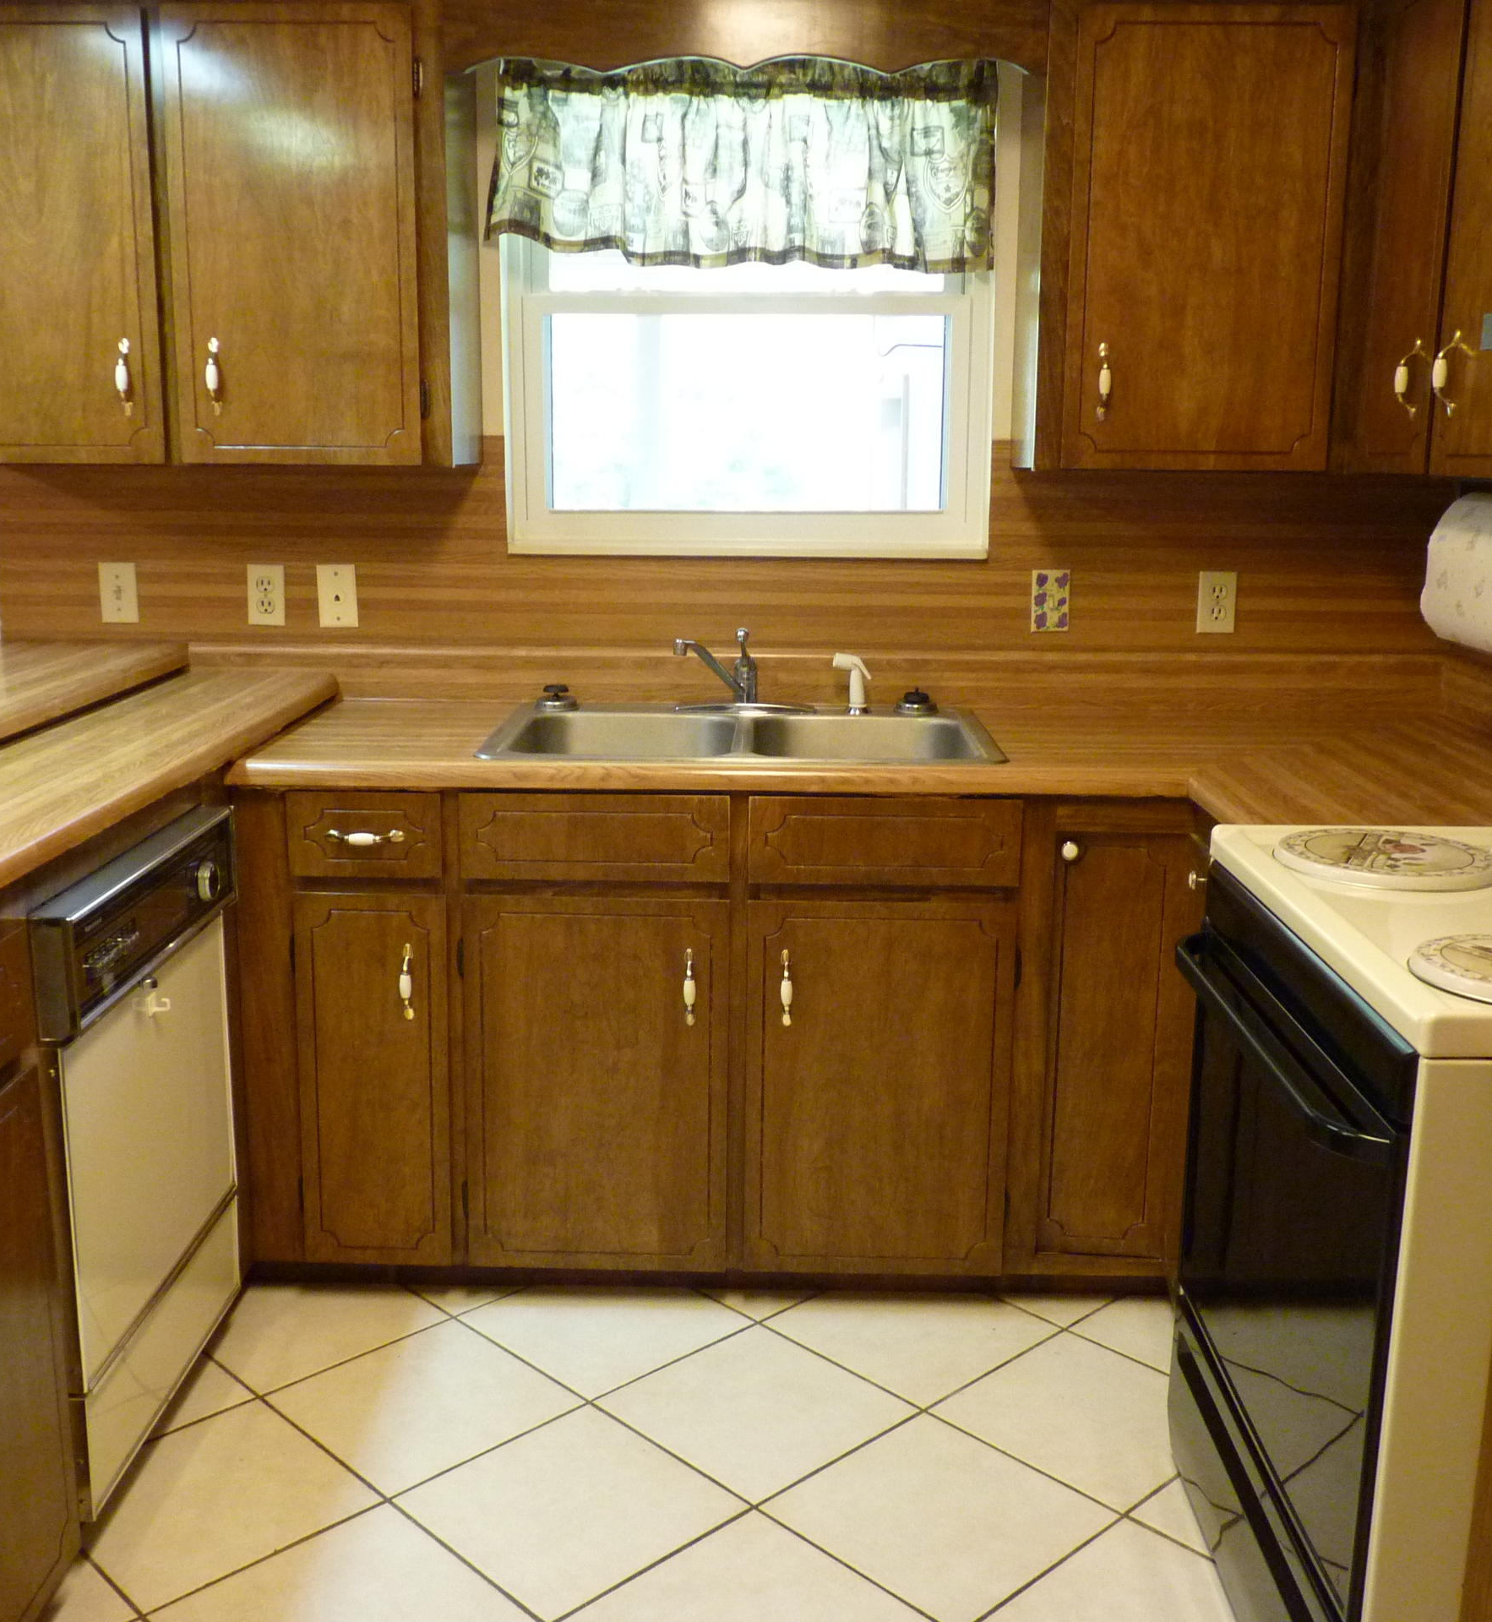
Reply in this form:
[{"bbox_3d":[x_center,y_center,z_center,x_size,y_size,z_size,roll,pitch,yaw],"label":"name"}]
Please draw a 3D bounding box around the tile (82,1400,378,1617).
[{"bbox_3d":[-0.722,0.923,2.259,0.342,0.010,0.342,-11,16,-43],"label":"tile"}]

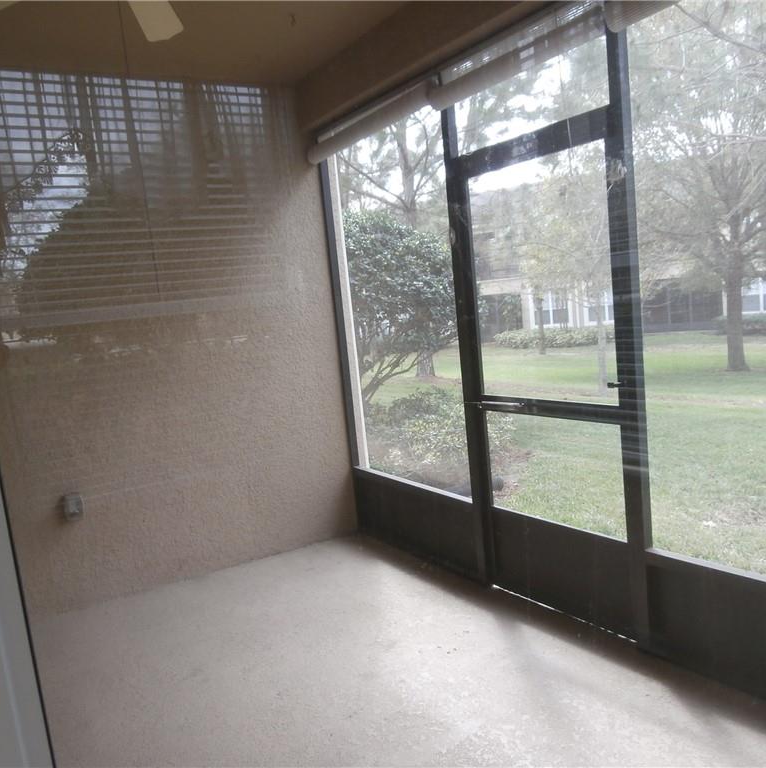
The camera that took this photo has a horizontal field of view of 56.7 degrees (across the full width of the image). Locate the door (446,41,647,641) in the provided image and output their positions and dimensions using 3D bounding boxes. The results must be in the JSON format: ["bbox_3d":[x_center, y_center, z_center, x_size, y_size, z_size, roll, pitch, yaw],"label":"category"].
[{"bbox_3d":[0.679,-0.152,3.065,0.060,2.348,1.001,-9,7,-33],"label":"door"}]

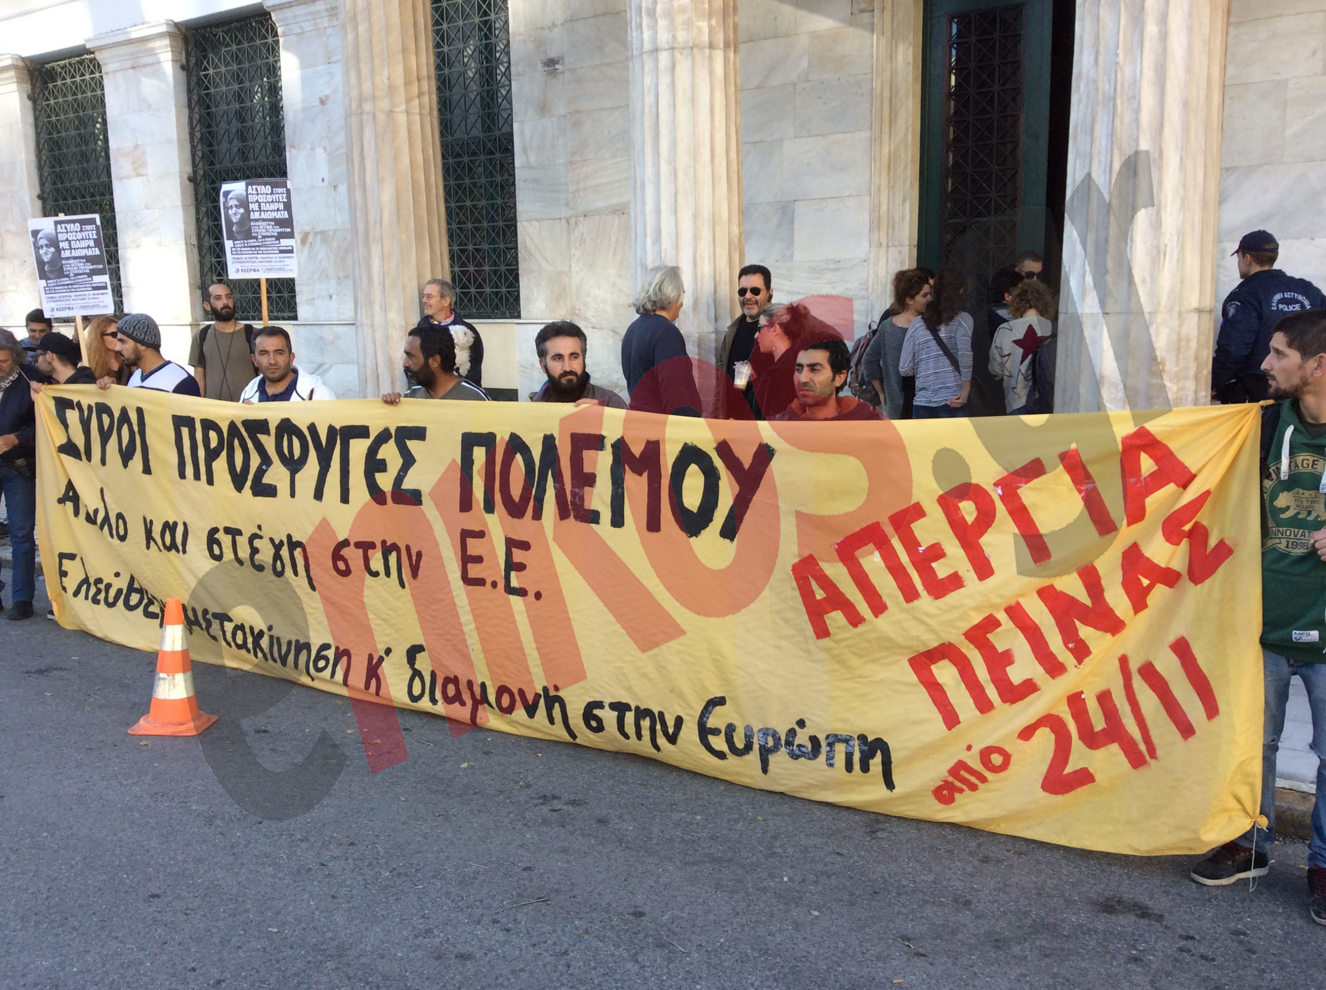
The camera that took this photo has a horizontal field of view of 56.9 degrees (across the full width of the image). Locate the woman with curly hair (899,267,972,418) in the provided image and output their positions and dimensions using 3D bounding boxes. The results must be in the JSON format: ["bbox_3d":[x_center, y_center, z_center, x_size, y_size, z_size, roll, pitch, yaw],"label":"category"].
[{"bbox_3d":[1.523,-0.430,6.882,0.460,1.681,0.340,2,9,17],"label":"woman with curly hair"}]

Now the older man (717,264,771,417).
[{"bbox_3d":[0.459,-0.297,6.113,0.510,1.690,0.370,3,10,24],"label":"older man"}]

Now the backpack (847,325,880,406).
[{"bbox_3d":[1.187,-0.760,7.100,0.210,0.460,0.300,-6,10,-30],"label":"backpack"}]

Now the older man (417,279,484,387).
[{"bbox_3d":[-1.433,-0.607,8.388,0.520,1.720,0.380,5,11,35],"label":"older man"}]

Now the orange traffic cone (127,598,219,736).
[{"bbox_3d":[-2.002,0.679,4.969,0.285,0.530,0.285,0,9,3],"label":"orange traffic cone"}]

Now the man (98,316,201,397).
[{"bbox_3d":[-2.629,-0.081,6.378,0.540,1.710,0.420,5,11,31],"label":"man"}]

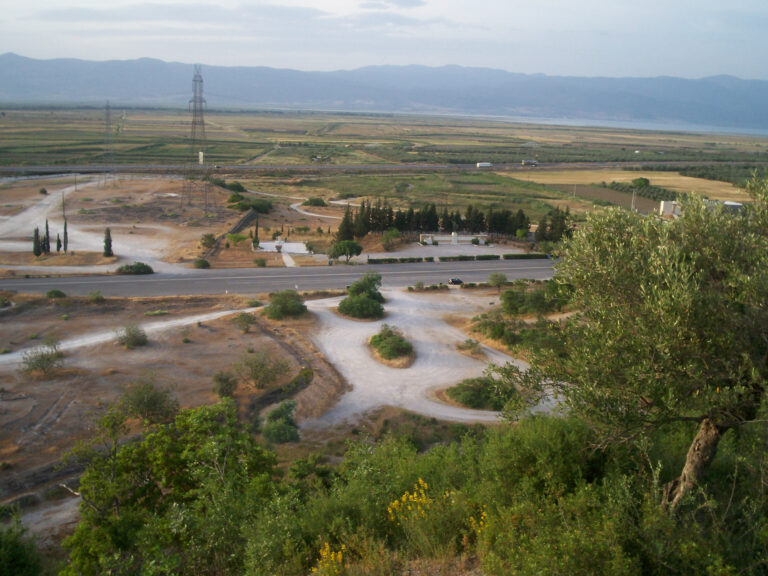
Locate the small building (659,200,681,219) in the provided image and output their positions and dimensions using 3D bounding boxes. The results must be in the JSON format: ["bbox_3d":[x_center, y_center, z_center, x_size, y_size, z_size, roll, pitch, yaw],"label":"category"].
[{"bbox_3d":[129.470,-35.250,360.940,10.140,7.930,8.120,4,13,5],"label":"small building"}]

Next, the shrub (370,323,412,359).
[{"bbox_3d":[1.290,8.720,134.360,6.870,5.050,7.080,3,13,1],"label":"shrub"}]

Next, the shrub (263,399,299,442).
[{"bbox_3d":[-12.520,16.010,97.670,4.480,4.390,5.080,1,13,-7],"label":"shrub"}]

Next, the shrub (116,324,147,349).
[{"bbox_3d":[-41.640,7.860,132.010,5.050,3.600,4.690,-1,13,-18],"label":"shrub"}]

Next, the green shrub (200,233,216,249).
[{"bbox_3d":[-50.140,-13.600,228.860,4.070,3.880,4.200,0,13,-12],"label":"green shrub"}]

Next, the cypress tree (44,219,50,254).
[{"bbox_3d":[-91.980,-14.080,218.320,1.640,9.840,1.640,3,13,0],"label":"cypress tree"}]

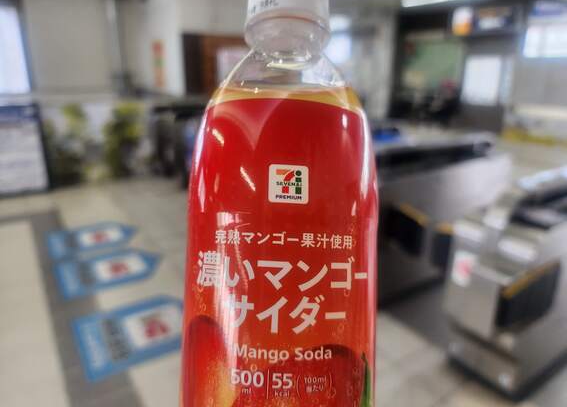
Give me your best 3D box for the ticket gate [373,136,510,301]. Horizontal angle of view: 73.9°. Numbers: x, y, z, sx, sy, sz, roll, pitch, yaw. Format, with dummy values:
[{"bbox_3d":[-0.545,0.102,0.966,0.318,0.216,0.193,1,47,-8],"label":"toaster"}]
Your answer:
[{"bbox_3d":[1.171,0.100,3.068,1.680,1.010,0.360,-11,19,-34],"label":"ticket gate"}]

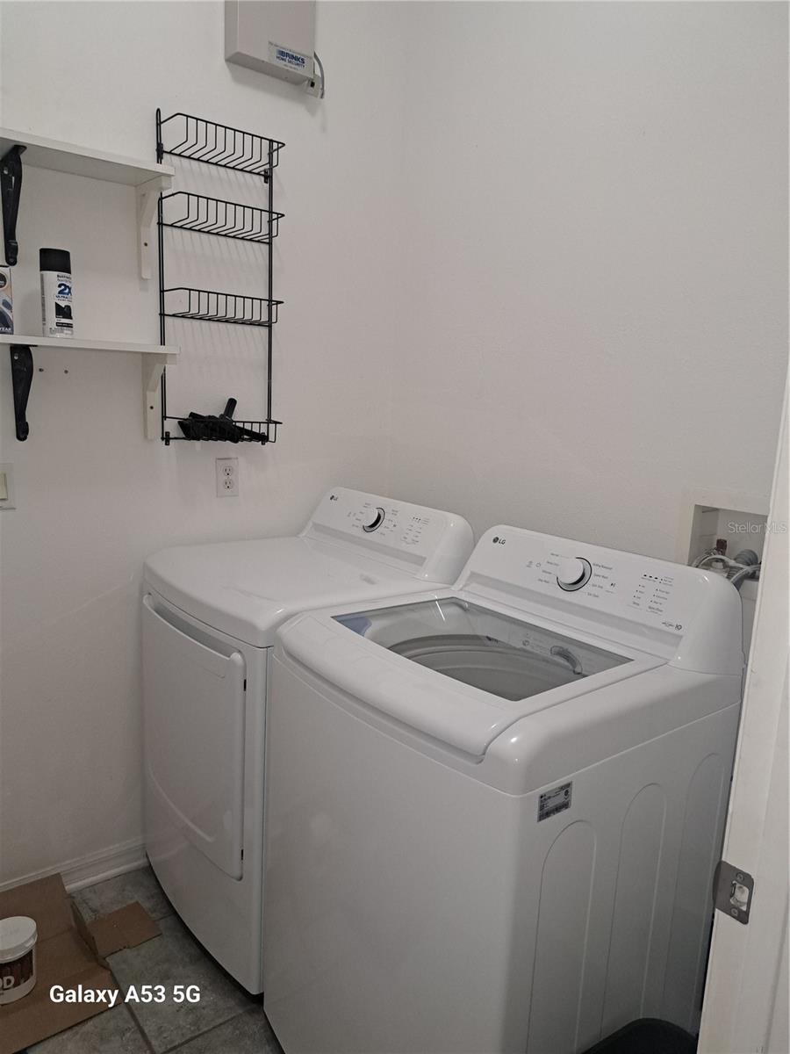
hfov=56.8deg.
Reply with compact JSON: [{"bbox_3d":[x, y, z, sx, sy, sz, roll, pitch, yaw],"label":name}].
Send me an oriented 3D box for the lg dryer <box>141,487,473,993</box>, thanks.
[{"bbox_3d":[-0.253,0.487,2.034,0.690,1.100,0.686,-5,12,-39],"label":"lg dryer"}]

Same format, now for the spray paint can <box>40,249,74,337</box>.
[{"bbox_3d":[-0.806,-0.552,1.744,0.066,0.202,0.066,2,10,0],"label":"spray paint can"}]

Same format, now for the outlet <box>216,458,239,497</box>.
[{"bbox_3d":[-0.492,-0.145,2.151,0.070,0.115,0.008,-5,12,-36],"label":"outlet"}]

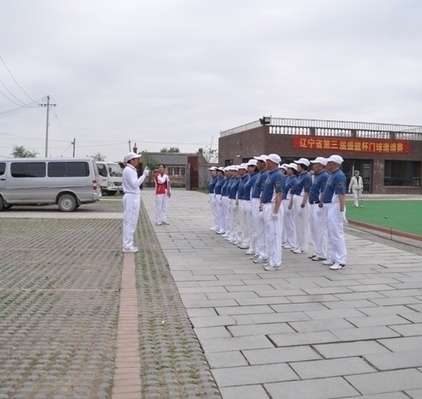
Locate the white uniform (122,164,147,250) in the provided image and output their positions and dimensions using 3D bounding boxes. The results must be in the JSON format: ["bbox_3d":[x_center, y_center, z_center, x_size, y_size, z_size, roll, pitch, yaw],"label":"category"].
[{"bbox_3d":[-1.384,0.152,8.152,0.460,1.540,0.480,0,3,-8],"label":"white uniform"}]

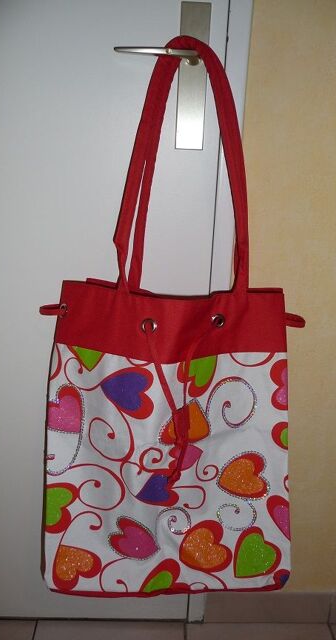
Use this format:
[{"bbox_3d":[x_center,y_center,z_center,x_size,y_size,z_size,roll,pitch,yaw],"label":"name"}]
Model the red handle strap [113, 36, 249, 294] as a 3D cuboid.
[{"bbox_3d":[0.026,-0.217,0.774,0.212,0.370,0.055,2,17,-2],"label":"red handle strap"}]

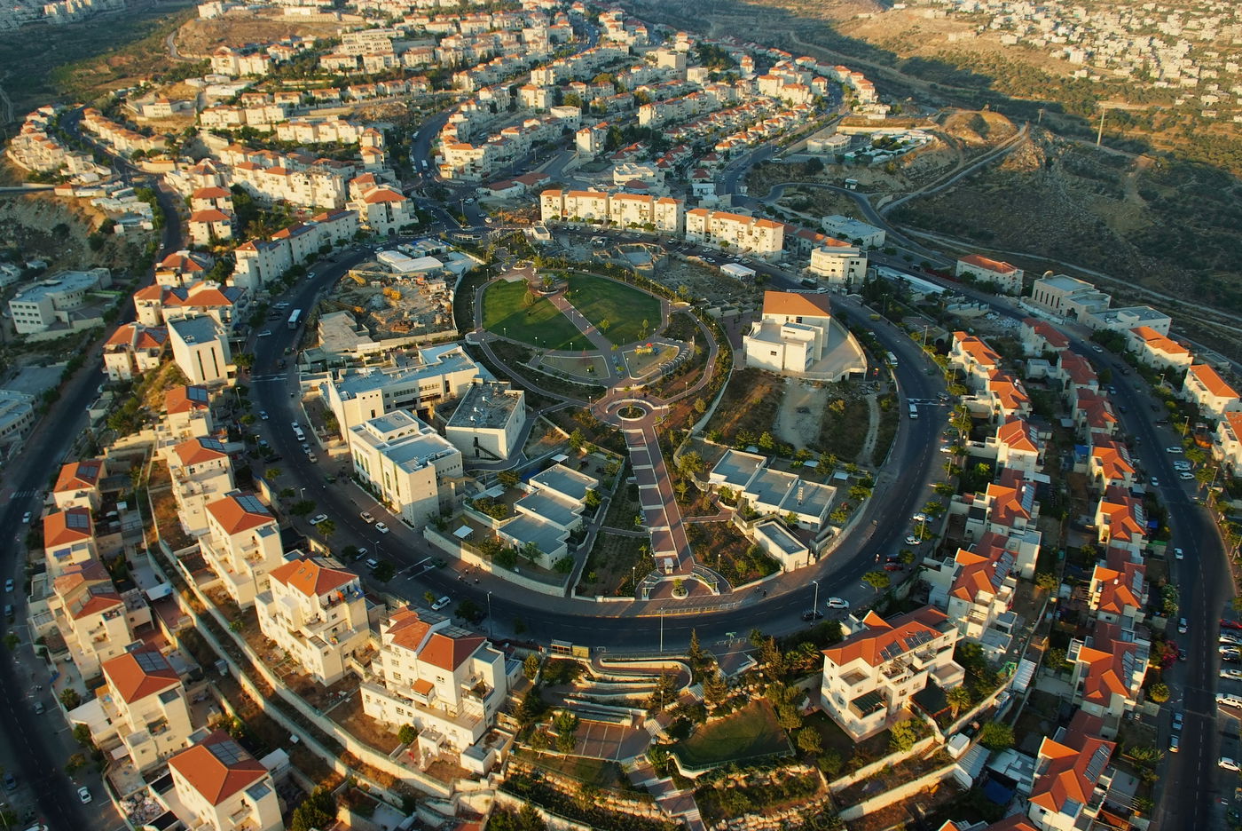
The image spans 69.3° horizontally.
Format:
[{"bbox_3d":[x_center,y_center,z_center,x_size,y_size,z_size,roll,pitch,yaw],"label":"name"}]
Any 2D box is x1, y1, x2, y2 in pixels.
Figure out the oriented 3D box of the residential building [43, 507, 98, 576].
[{"bbox_3d":[-141.660,34.880,231.680,11.500,17.200,19.000,-14,28,-27],"label":"residential building"}]

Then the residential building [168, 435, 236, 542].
[{"bbox_3d":[-107.730,16.640,231.110,12.900,20.200,18.500,-16,29,-30],"label":"residential building"}]

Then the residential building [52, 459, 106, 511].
[{"bbox_3d":[-149.530,19.560,249.660,10.550,11.000,17.960,-11,27,-21],"label":"residential building"}]

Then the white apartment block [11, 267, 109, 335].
[{"bbox_3d":[-246.860,-52.000,401.000,23.500,14.200,51.500,0,25,2],"label":"white apartment block"}]

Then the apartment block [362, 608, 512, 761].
[{"bbox_3d":[-34.100,47.940,166.760,25.700,18.300,13.600,12,28,25],"label":"apartment block"}]

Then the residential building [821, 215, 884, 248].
[{"bbox_3d":[111.990,-89.590,437.010,14.880,6.700,39.900,-9,26,-18],"label":"residential building"}]

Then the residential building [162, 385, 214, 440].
[{"bbox_3d":[-118.110,1.740,245.500,12.000,16.200,16.000,-11,27,-22],"label":"residential building"}]

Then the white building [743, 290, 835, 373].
[{"bbox_3d":[59.300,-32.020,314.000,26.800,16.300,46.500,6,26,13],"label":"white building"}]

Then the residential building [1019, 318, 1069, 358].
[{"bbox_3d":[152.490,-27.200,323.180,10.480,9.400,26.030,-1,25,-2],"label":"residential building"}]

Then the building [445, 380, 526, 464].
[{"bbox_3d":[-36.740,0.640,253.420,15.920,9.400,31.960,2,25,5],"label":"building"}]

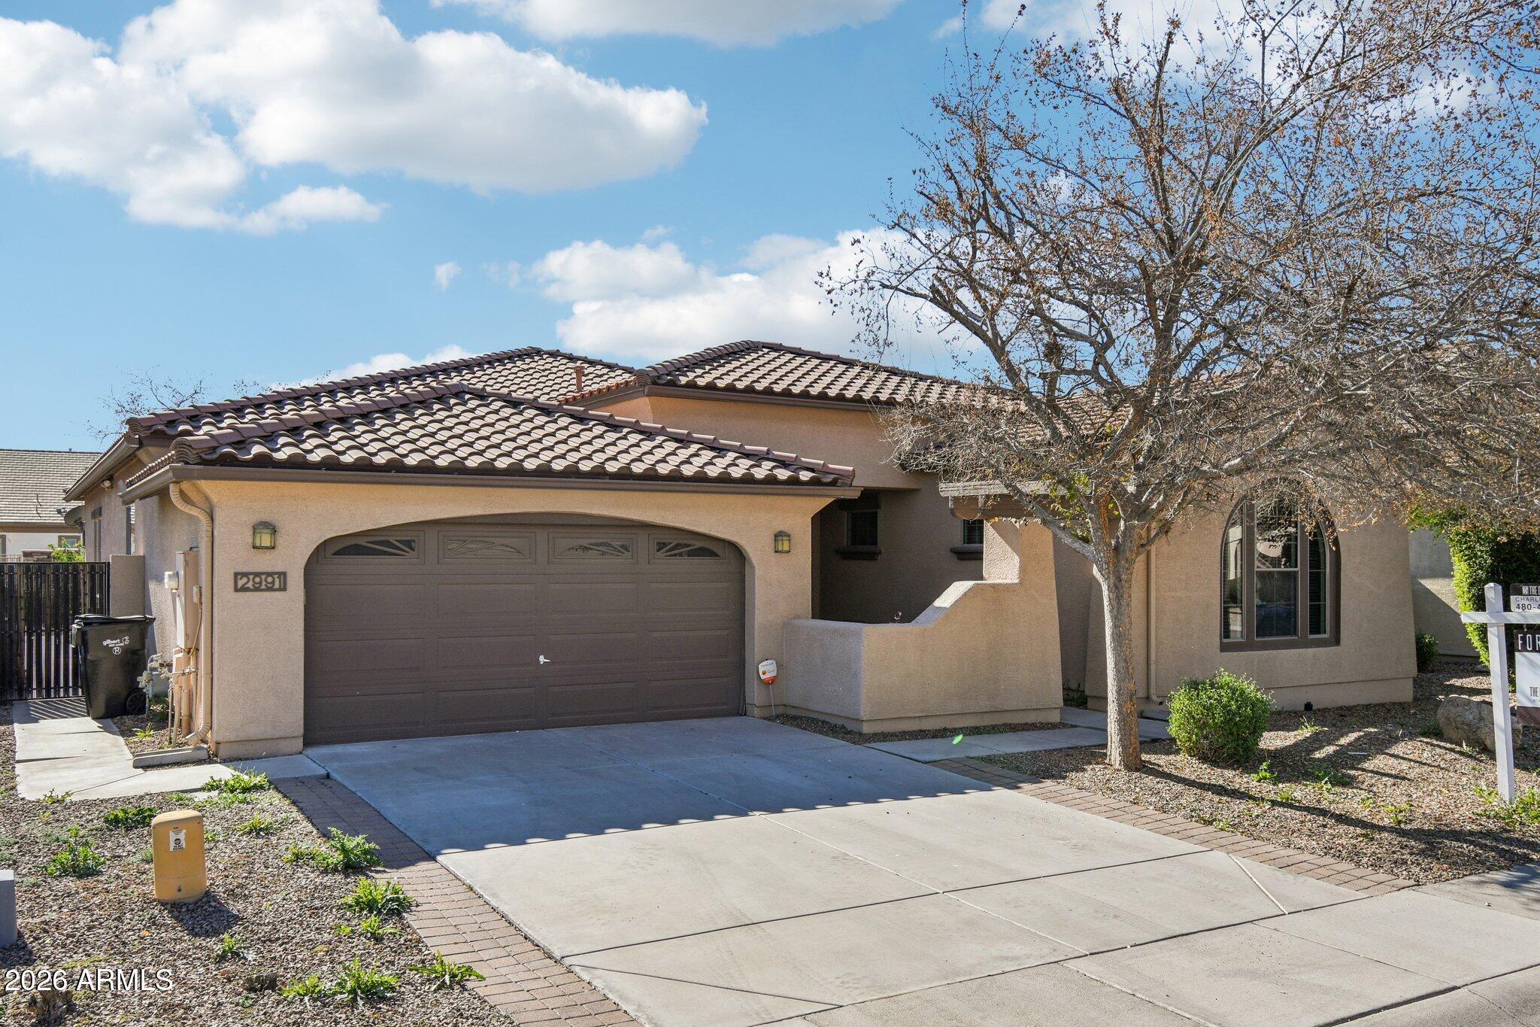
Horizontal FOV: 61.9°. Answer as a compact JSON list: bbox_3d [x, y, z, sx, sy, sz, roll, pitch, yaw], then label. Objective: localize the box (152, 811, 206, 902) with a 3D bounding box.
[{"bbox_3d":[-3.490,2.010,7.570,0.280,0.490,0.210,1,-2,-29],"label":"box"}]

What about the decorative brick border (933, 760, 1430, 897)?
[{"bbox_3d":[2.812,2.342,9.918,0.520,0.080,4.400,1,0,-31],"label":"decorative brick border"}]

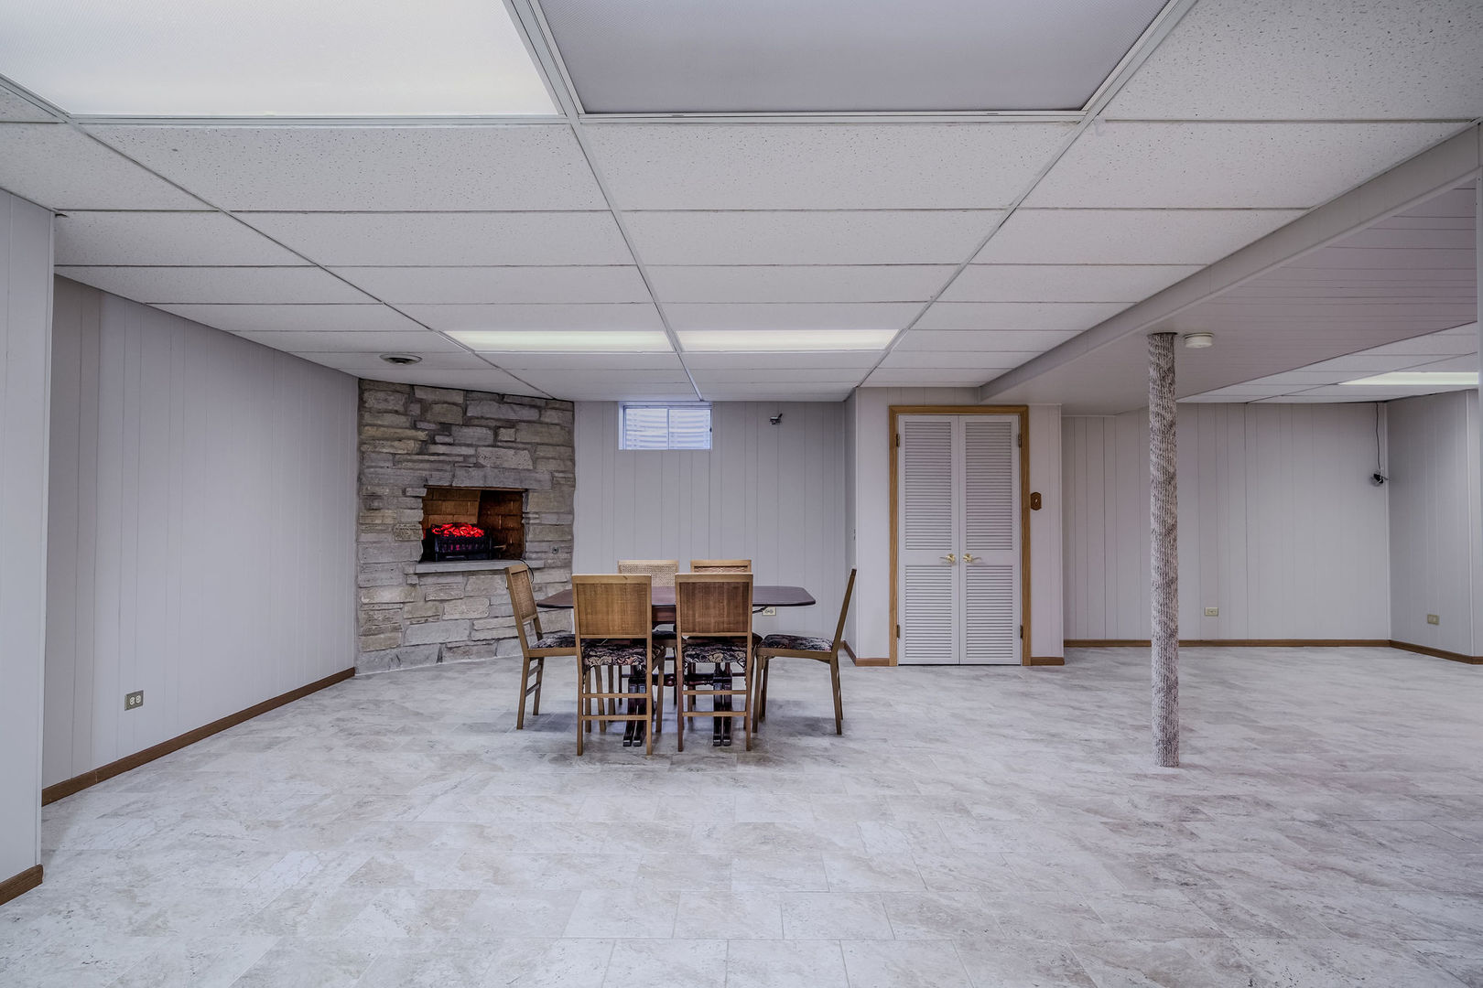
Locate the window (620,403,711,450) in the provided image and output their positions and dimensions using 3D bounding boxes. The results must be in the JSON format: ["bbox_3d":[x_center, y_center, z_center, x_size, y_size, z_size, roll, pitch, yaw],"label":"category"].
[{"bbox_3d":[-0.671,-0.595,7.312,0.802,0.416,0.120,0,-1,1],"label":"window"}]

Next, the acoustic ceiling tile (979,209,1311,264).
[{"bbox_3d":[1.361,-0.927,2.969,0.925,0.020,0.595,0,-1,1],"label":"acoustic ceiling tile"}]

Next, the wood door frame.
[{"bbox_3d":[1.706,0.310,6.462,1.099,2.050,0.110,0,-1,1],"label":"wood door frame"}]

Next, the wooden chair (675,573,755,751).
[{"bbox_3d":[-0.133,0.838,4.255,0.421,0.882,0.530,0,-1,-2],"label":"wooden chair"}]

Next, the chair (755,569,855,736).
[{"bbox_3d":[0.358,0.850,4.607,0.547,0.881,0.418,0,-1,8],"label":"chair"}]

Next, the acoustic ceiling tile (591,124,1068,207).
[{"bbox_3d":[0.227,-0.924,2.334,1.249,0.018,0.600,0,-1,1],"label":"acoustic ceiling tile"}]

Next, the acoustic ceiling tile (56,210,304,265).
[{"bbox_3d":[-2.296,-0.935,3.014,1.189,0.020,0.595,0,-1,1],"label":"acoustic ceiling tile"}]

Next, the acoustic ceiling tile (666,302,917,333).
[{"bbox_3d":[0.260,-0.905,4.195,1.282,0.020,0.595,0,-1,1],"label":"acoustic ceiling tile"}]

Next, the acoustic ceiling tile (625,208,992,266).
[{"bbox_3d":[0.229,-0.906,2.906,1.241,0.020,0.578,0,-1,1],"label":"acoustic ceiling tile"}]

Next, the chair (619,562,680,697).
[{"bbox_3d":[-0.542,0.826,4.726,0.410,0.861,0.480,0,-1,0],"label":"chair"}]

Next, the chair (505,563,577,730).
[{"bbox_3d":[-1.001,0.843,4.627,0.530,0.882,0.421,0,-1,3],"label":"chair"}]

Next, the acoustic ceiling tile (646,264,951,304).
[{"bbox_3d":[0.237,-0.893,3.492,1.241,0.020,0.578,0,-1,1],"label":"acoustic ceiling tile"}]

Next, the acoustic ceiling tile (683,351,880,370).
[{"bbox_3d":[0.260,-0.855,5.249,1.241,0.020,0.578,0,-1,1],"label":"acoustic ceiling tile"}]

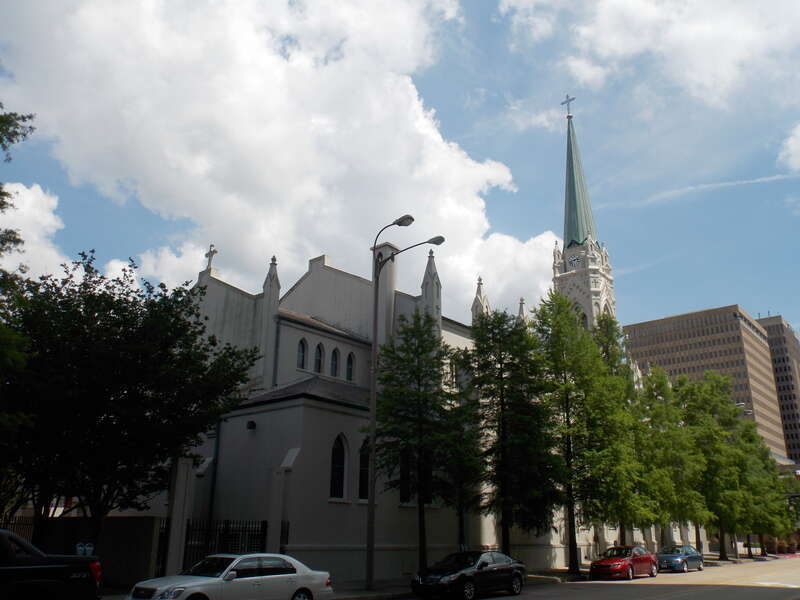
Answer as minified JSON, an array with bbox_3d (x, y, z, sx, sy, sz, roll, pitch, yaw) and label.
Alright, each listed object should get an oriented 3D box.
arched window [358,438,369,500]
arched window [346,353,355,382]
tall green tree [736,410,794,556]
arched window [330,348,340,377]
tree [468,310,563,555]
[{"bbox_3d":[-1.362,6.940,25.705,0.250,2.550,0.950,-17,-26,39],"label":"arched window"},{"bbox_3d":[-2.590,3.527,32.733,0.250,1.600,0.660,-17,-26,39],"label":"arched window"},{"bbox_3d":[35.957,18.599,63.688,5.200,13.800,5.200,-17,-26,39],"label":"tall green tree"},{"bbox_3d":[-3.300,3.240,31.982,0.250,1.580,0.720,-17,-26,39],"label":"arched window"},{"bbox_3d":[5.353,6.576,30.635,4.500,12.944,4.500,0,-21,0],"label":"tree"}]

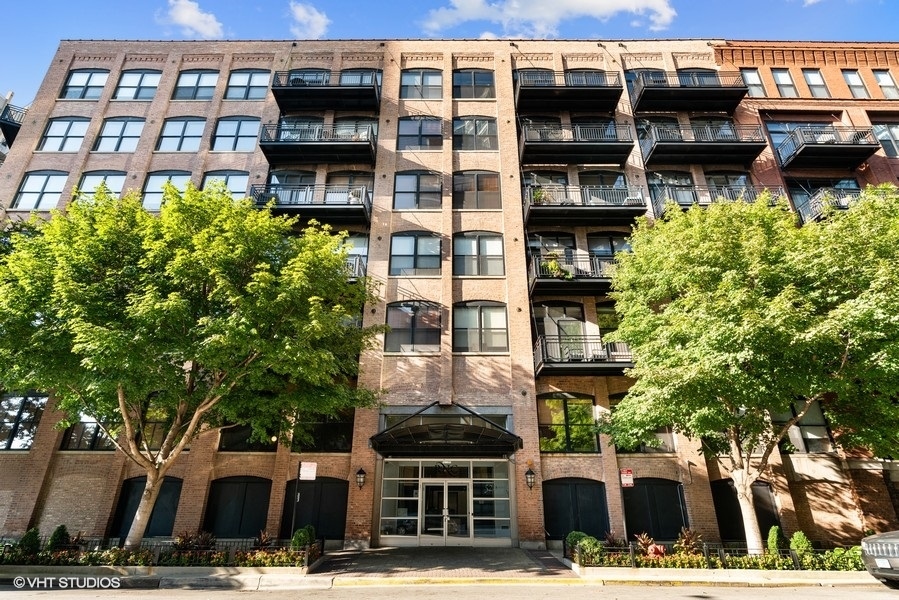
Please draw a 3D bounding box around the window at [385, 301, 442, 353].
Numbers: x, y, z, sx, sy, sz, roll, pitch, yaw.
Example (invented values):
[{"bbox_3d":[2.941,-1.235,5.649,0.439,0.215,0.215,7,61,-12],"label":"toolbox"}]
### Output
[{"bbox_3d":[-1.545,1.159,19.694,2.378,2.380,0.200,0,-23,1],"label":"window"}]

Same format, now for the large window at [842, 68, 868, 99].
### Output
[{"bbox_3d":[21.622,-11.493,23.896,0.903,2.089,0.150,0,-23,0],"label":"large window"}]

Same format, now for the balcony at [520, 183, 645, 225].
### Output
[{"bbox_3d":[5.930,-4.151,19.947,4.952,1.263,1.312,0,-23,1],"label":"balcony"}]

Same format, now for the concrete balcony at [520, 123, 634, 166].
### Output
[{"bbox_3d":[5.928,-7.346,21.323,4.902,1.153,1.461,0,-23,0],"label":"concrete balcony"}]

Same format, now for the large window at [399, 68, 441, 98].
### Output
[{"bbox_3d":[-1.498,-11.564,24.010,2.310,2.207,0.150,0,-23,0],"label":"large window"}]

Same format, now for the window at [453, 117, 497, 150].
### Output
[{"bbox_3d":[1.398,-8.812,23.826,2.392,2.310,0.200,0,-23,1],"label":"window"}]

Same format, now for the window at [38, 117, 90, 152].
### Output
[{"bbox_3d":[-20.487,-8.820,24.018,2.326,2.310,0.200,0,-23,1],"label":"window"}]

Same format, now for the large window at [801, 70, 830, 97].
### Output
[{"bbox_3d":[20.283,-11.990,24.830,0.978,2.199,0.180,0,-23,0],"label":"large window"}]

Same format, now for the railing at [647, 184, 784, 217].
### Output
[{"bbox_3d":[12.332,-4.342,20.566,5.247,1.058,1.380,0,-23,0],"label":"railing"}]

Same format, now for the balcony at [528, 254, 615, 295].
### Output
[{"bbox_3d":[6.190,-1.046,19.564,5.152,1.285,1.480,0,-23,1],"label":"balcony"}]

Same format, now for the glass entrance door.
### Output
[{"bbox_3d":[-0.119,7.664,16.144,1.839,2.113,0.100,0,-23,0],"label":"glass entrance door"}]

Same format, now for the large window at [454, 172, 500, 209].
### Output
[{"bbox_3d":[1.360,-5.448,22.126,2.356,2.356,0.180,0,-23,0],"label":"large window"}]

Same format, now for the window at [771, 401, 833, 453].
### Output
[{"bbox_3d":[13.729,4.835,17.788,2.306,2.349,0.180,0,-23,0],"label":"window"}]

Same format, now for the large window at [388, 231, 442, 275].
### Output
[{"bbox_3d":[-1.493,-2.095,20.059,2.335,2.319,0.150,0,-23,0],"label":"large window"}]

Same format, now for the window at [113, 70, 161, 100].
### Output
[{"bbox_3d":[-16.671,-11.575,24.070,2.195,2.239,0.150,0,-23,0],"label":"window"}]

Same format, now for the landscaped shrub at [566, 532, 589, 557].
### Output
[{"bbox_3d":[3.481,6.628,12.180,0.630,0.685,0.630,0,-23,1],"label":"landscaped shrub"}]

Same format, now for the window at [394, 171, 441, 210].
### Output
[{"bbox_3d":[-1.468,-5.250,21.361,2.246,2.229,0.200,0,-23,1],"label":"window"}]

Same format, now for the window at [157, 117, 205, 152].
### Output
[{"bbox_3d":[-13.517,-8.410,22.738,2.213,2.266,0.150,0,-23,0],"label":"window"}]

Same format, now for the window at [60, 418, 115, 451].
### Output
[{"bbox_3d":[-13.892,4.817,17.852,2.306,2.241,0.180,0,-23,0],"label":"window"}]

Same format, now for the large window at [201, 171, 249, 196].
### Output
[{"bbox_3d":[-11.317,-5.490,22.550,2.307,2.343,0.200,0,-23,1],"label":"large window"}]

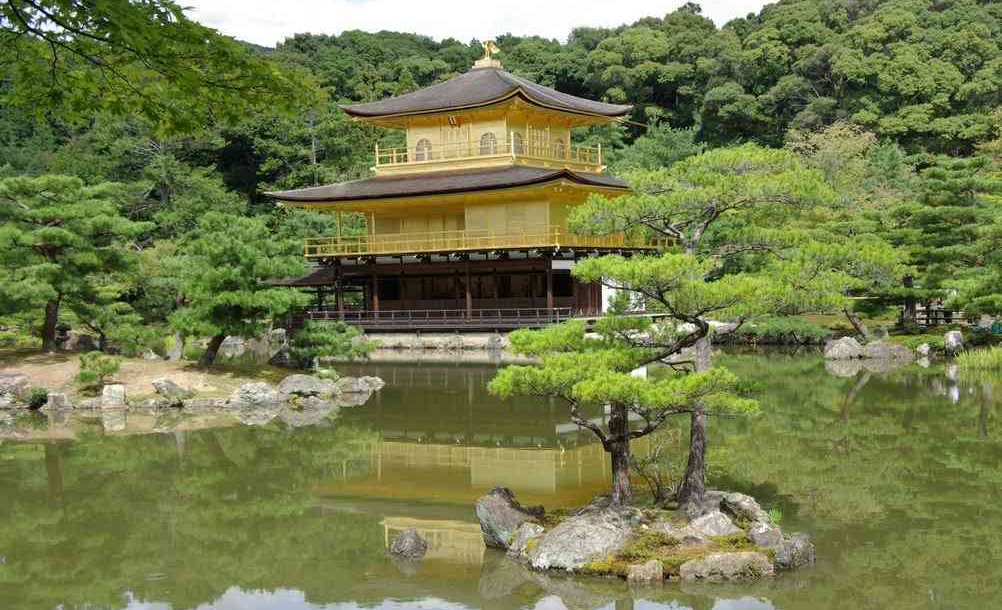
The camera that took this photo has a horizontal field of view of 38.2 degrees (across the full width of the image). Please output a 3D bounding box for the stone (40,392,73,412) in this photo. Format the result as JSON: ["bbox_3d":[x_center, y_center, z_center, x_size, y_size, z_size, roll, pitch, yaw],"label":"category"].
[{"bbox_3d":[-9.959,2.184,32.400,0.686,0.383,0.500,-1,1,-17],"label":"stone"}]

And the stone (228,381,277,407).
[{"bbox_3d":[-5.963,2.156,34.836,1.205,0.578,0.950,-1,1,-10],"label":"stone"}]

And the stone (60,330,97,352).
[{"bbox_3d":[-11.280,0.962,38.700,0.925,0.549,0.750,-1,1,-16],"label":"stone"}]

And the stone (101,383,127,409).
[{"bbox_3d":[-8.792,2.072,32.850,0.547,0.521,0.450,-1,1,-15],"label":"stone"}]

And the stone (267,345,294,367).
[{"bbox_3d":[-6.456,1.479,42.336,0.820,0.644,0.700,-1,1,-9],"label":"stone"}]

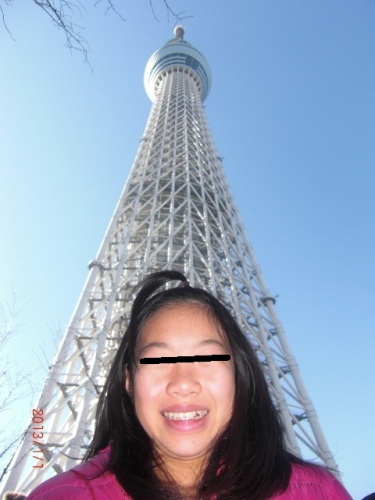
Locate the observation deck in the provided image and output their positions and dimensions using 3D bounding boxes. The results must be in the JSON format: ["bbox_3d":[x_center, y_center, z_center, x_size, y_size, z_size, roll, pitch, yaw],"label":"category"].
[{"bbox_3d":[-7.600,-139.000,340.000,58.000,44.000,58.000,-1,-52,-1],"label":"observation deck"}]

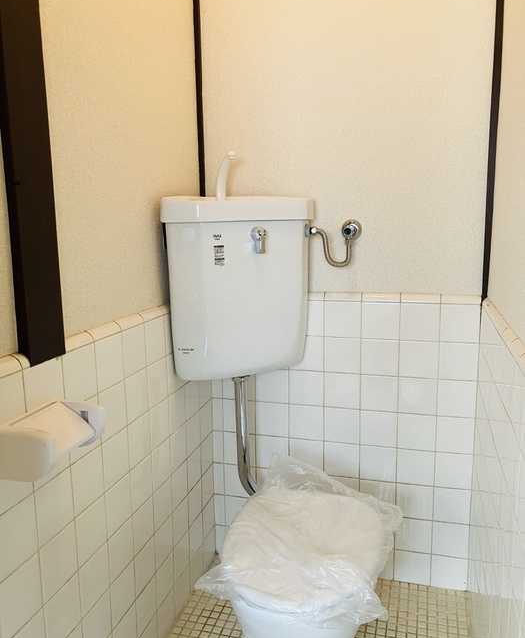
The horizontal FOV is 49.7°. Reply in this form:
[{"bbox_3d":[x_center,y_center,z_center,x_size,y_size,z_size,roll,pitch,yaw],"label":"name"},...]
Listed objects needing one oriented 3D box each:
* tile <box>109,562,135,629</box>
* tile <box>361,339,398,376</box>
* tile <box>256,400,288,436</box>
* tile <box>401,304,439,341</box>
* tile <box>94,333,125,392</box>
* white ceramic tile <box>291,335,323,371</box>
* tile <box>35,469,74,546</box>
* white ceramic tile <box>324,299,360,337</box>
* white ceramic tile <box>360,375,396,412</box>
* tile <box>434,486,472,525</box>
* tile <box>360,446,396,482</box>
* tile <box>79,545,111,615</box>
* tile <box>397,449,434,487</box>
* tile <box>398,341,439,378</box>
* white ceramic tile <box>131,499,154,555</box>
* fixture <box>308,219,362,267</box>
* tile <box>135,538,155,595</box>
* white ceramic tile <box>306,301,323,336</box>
[{"bbox_3d":[-0.317,0.622,1.284,0.008,0.106,0.105,2,10,15],"label":"tile"},{"bbox_3d":[0.341,0.110,1.639,0.106,0.106,0.008,2,10,16],"label":"tile"},{"bbox_3d":[0.030,0.309,1.747,0.105,0.105,0.008,2,10,15],"label":"tile"},{"bbox_3d":[0.446,0.010,1.594,0.106,0.106,0.008,2,10,16],"label":"tile"},{"bbox_3d":[-0.320,0.087,1.176,0.008,0.105,0.105,2,10,15],"label":"tile"},{"bbox_3d":[0.134,0.105,1.700,0.106,0.106,0.008,2,10,16],"label":"white ceramic tile"},{"bbox_3d":[-0.383,0.338,1.024,0.009,0.106,0.106,2,10,16],"label":"tile"},{"bbox_3d":[0.238,0.002,1.656,0.106,0.106,0.009,2,10,15],"label":"white ceramic tile"},{"bbox_3d":[0.342,0.217,1.657,0.106,0.106,0.008,2,10,16],"label":"white ceramic tile"},{"bbox_3d":[0.553,0.543,1.652,0.103,0.106,0.008,2,10,16],"label":"tile"},{"bbox_3d":[0.341,0.426,1.679,0.105,0.105,0.008,2,10,15],"label":"tile"},{"bbox_3d":[-0.344,0.527,1.149,0.008,0.105,0.105,2,10,15],"label":"tile"},{"bbox_3d":[0.452,0.437,1.674,0.106,0.106,0.009,2,10,15],"label":"tile"},{"bbox_3d":[0.445,0.114,1.610,0.106,0.106,0.008,2,10,16],"label":"tile"},{"bbox_3d":[-0.290,0.497,1.367,0.008,0.106,0.107,2,10,15],"label":"white ceramic tile"},{"bbox_3d":[0.201,-0.213,1.589,0.145,0.129,0.067,2,10,15],"label":"fixture"},{"bbox_3d":[-0.288,0.604,1.385,0.008,0.106,0.105,2,10,15],"label":"tile"},{"bbox_3d":[0.133,-0.002,1.682,0.106,0.106,0.008,2,10,16],"label":"white ceramic tile"}]

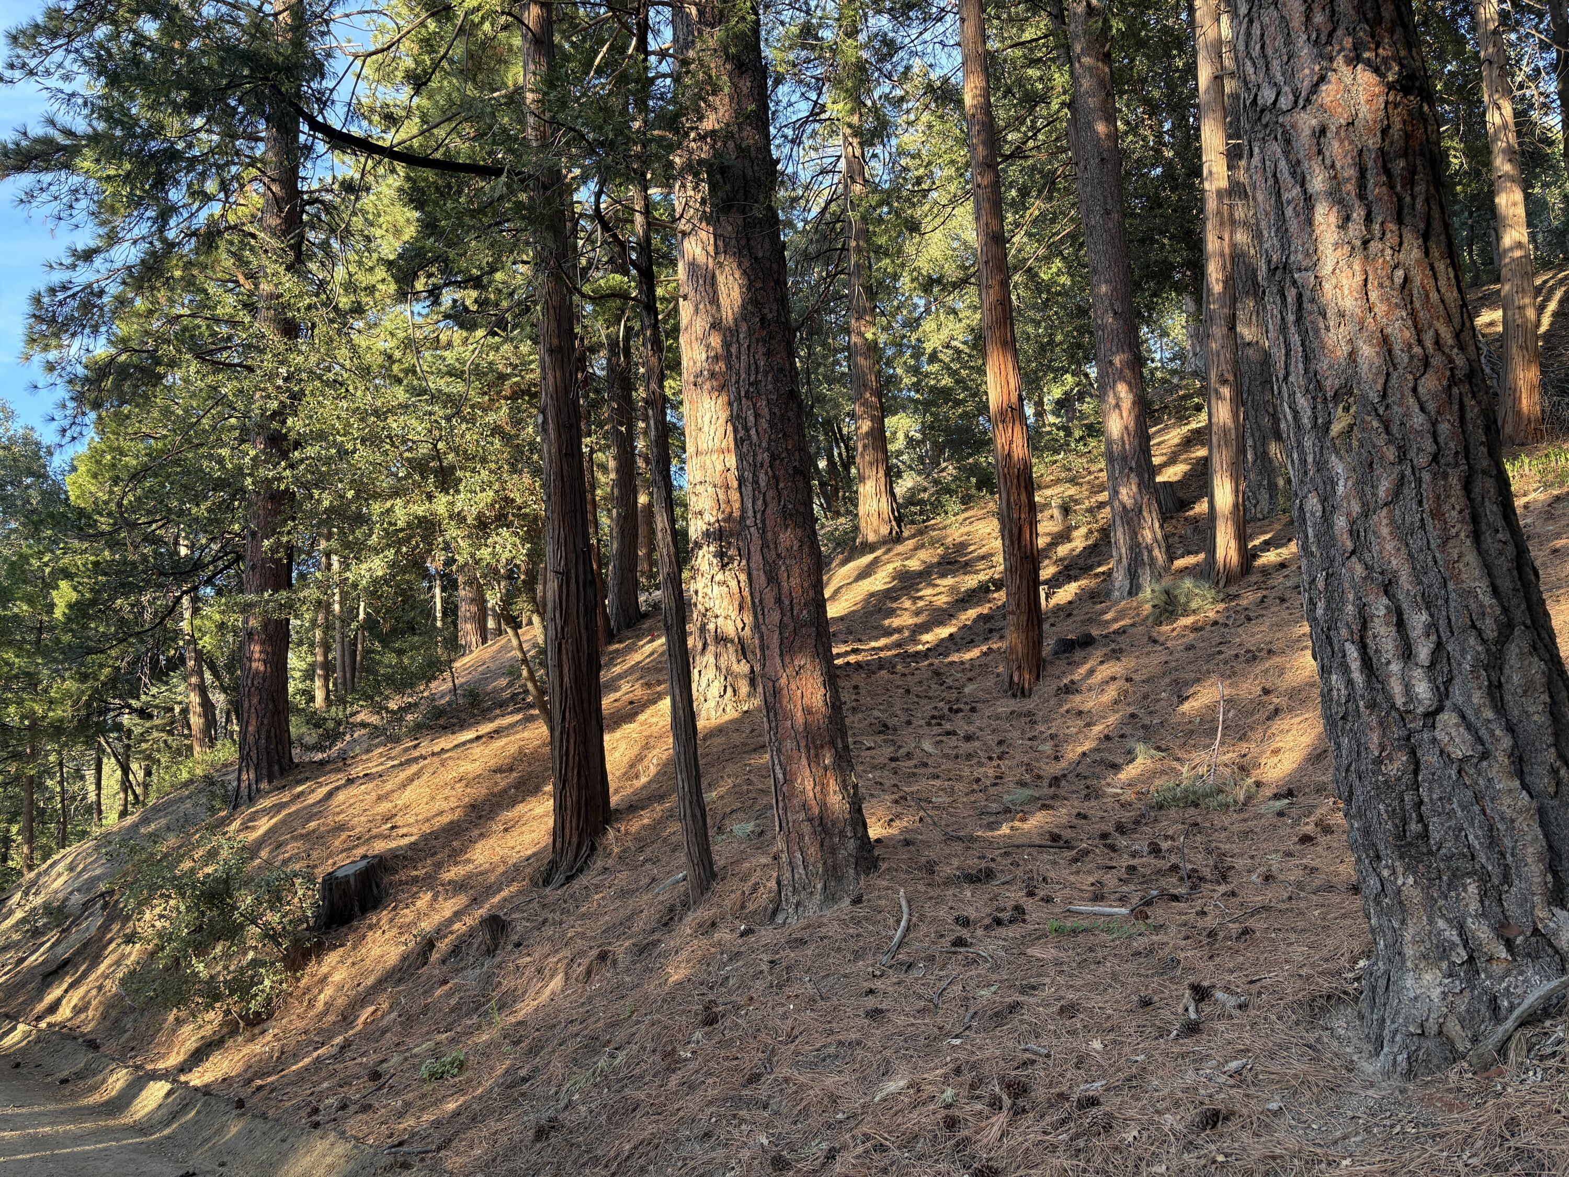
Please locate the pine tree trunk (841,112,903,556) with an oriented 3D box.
[{"bbox_3d":[1.404,-4.337,20.000,0.720,7.300,0.720,-3,-5,0],"label":"pine tree trunk"}]

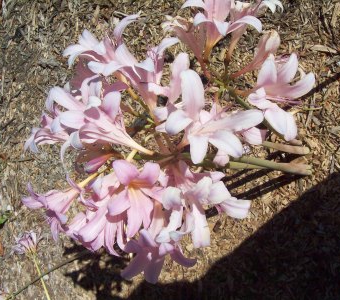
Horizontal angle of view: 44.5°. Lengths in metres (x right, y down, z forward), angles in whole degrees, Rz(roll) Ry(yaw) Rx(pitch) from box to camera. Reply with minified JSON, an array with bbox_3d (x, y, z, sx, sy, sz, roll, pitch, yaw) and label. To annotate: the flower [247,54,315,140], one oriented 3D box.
[{"bbox_3d":[0.134,-0.064,0.505,0.075,0.090,0.095,9,92,49],"label":"flower"}]

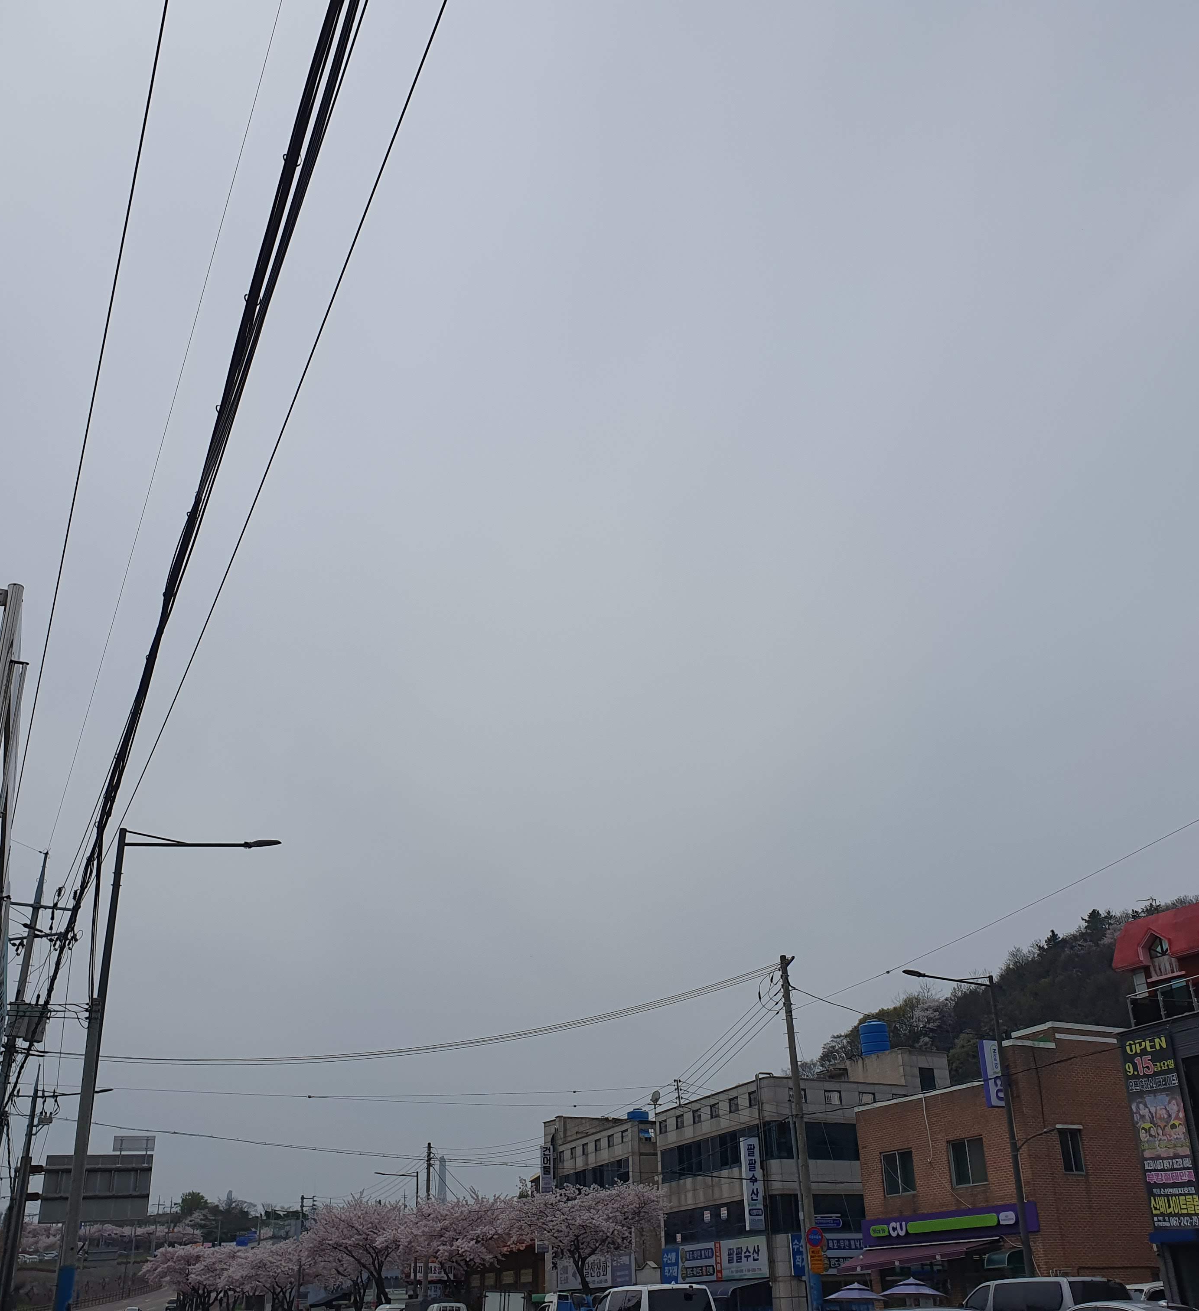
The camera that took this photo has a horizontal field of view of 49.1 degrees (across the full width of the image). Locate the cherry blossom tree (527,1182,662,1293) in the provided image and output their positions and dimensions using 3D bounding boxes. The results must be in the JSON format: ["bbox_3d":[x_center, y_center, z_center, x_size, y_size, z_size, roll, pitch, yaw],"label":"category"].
[{"bbox_3d":[-0.349,30.470,66.362,7.100,6.900,7.100,-1,-26,-1],"label":"cherry blossom tree"}]

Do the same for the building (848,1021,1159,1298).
[{"bbox_3d":[16.000,18.715,46.090,9.500,9.400,9.600,8,-28,-19],"label":"building"}]

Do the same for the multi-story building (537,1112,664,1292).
[{"bbox_3d":[4.348,33.840,79.513,11.000,12.200,14.700,8,-28,-19],"label":"multi-story building"}]

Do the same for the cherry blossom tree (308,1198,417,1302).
[{"bbox_3d":[-15.627,40.306,86.867,7.400,8.000,7.400,8,-28,-19],"label":"cherry blossom tree"}]

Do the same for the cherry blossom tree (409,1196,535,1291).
[{"bbox_3d":[-7.932,36.806,79.568,8.000,7.500,8.000,8,-28,-19],"label":"cherry blossom tree"}]

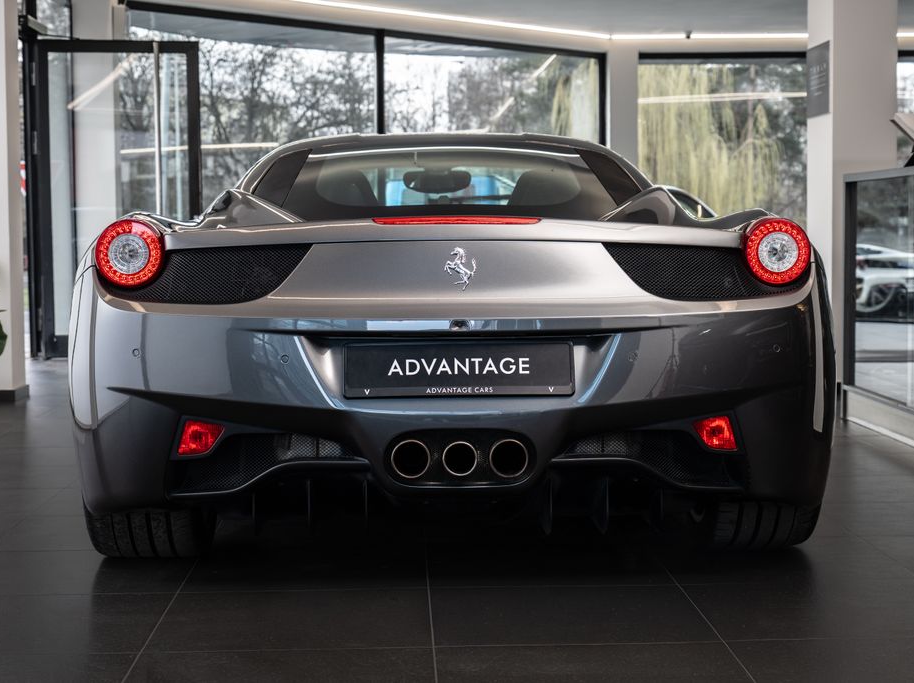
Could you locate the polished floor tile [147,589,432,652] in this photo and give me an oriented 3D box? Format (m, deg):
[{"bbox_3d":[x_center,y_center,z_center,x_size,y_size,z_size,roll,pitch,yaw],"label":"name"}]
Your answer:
[{"bbox_3d":[-0.358,0.620,3.798,0.600,0.010,0.595,-1,4,-2],"label":"polished floor tile"}]

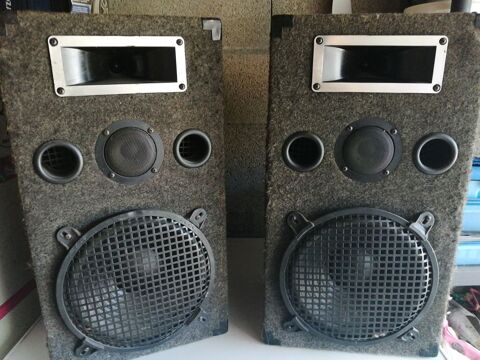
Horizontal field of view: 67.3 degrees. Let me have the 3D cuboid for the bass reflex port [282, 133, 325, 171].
[{"bbox_3d":[0.103,-0.053,0.598,0.066,0.066,0.060,2,17,7],"label":"bass reflex port"}]

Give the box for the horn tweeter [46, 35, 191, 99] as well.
[{"bbox_3d":[-0.181,-0.174,0.552,0.189,0.080,0.050,-7,17,-20],"label":"horn tweeter"}]

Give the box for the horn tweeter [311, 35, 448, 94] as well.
[{"bbox_3d":[0.206,-0.178,0.558,0.189,0.080,0.050,1,16,6],"label":"horn tweeter"}]

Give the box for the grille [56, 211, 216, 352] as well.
[{"bbox_3d":[-0.175,0.168,0.634,0.260,0.260,0.060,-7,17,-20],"label":"grille"}]

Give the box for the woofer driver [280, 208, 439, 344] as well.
[{"bbox_3d":[0.202,0.168,0.623,0.260,0.260,0.032,1,16,6],"label":"woofer driver"}]

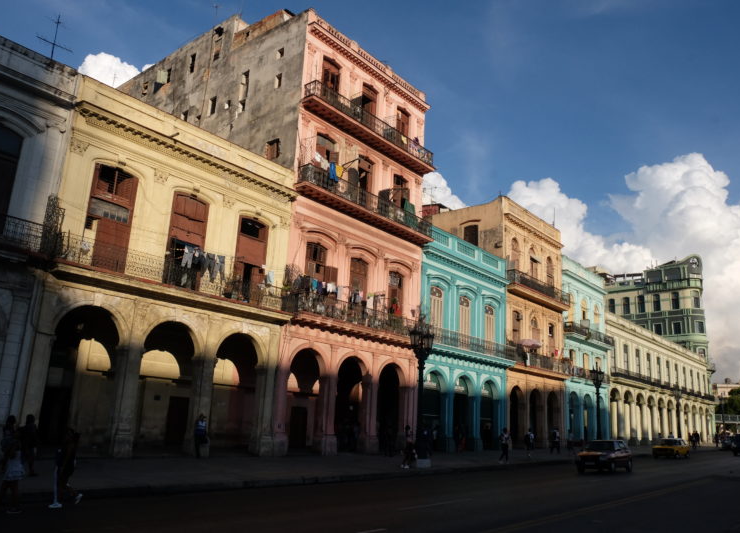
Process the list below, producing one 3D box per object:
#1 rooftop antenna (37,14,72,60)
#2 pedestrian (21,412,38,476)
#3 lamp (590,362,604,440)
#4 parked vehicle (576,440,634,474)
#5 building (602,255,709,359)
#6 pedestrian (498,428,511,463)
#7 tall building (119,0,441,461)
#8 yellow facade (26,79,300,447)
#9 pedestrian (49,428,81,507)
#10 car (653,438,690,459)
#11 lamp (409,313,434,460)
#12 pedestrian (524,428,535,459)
[{"bbox_3d":[-12.259,-8.935,24.272,0.500,1.950,1.350,-9,-18,39],"label":"rooftop antenna"},{"bbox_3d":[-9.692,5.111,17.838,0.420,1.680,0.520,-2,-15,21],"label":"pedestrian"},{"bbox_3d":[16.310,10.093,44.461,1.050,6.450,1.050,-9,-18,39],"label":"lamp"},{"bbox_3d":[11.633,9.421,30.861,1.620,1.430,4.100,-8,-18,39],"label":"parked vehicle"},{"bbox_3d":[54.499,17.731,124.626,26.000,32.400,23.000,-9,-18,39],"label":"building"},{"bbox_3d":[6.929,9.256,32.055,0.500,1.740,0.520,-9,-18,39],"label":"pedestrian"},{"bbox_3d":[-8.408,-1.323,42.074,23.300,25.300,11.400,-9,-18,39],"label":"tall building"},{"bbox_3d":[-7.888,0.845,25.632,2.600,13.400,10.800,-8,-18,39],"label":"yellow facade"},{"bbox_3d":[-5.980,3.824,12.195,0.620,1.660,0.500,16,-19,-42],"label":"pedestrian"},{"bbox_3d":[24.068,14.478,49.600,1.630,1.430,4.150,-9,-18,39],"label":"car"},{"bbox_3d":[2.354,5.320,27.057,1.050,6.450,1.050,3,-14,1],"label":"lamp"},{"bbox_3d":[9.687,10.738,37.803,0.500,1.700,0.450,-8,-18,39],"label":"pedestrian"}]

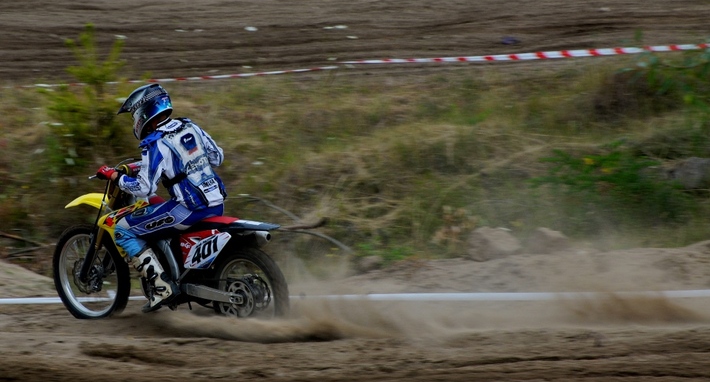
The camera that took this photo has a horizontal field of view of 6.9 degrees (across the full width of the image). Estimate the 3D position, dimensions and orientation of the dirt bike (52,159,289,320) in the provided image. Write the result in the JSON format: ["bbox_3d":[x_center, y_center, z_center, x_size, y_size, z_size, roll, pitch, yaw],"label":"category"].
[{"bbox_3d":[-1.242,0.389,39.011,2.165,1.180,0.820,7,14,43],"label":"dirt bike"}]

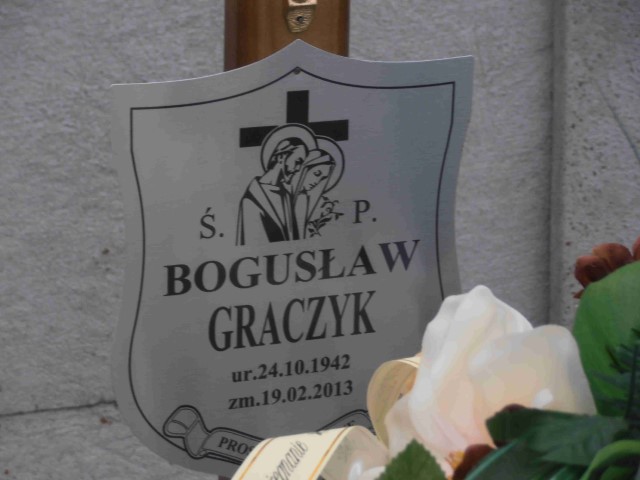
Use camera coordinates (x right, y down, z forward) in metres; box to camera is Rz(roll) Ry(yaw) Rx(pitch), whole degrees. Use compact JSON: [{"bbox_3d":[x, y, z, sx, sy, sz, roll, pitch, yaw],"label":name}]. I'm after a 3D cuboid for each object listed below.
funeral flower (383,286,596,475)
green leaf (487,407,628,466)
[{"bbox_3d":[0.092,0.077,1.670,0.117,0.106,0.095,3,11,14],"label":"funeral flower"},{"bbox_3d":[0.126,0.105,1.630,0.075,0.032,0.050,-2,11,-8],"label":"green leaf"}]

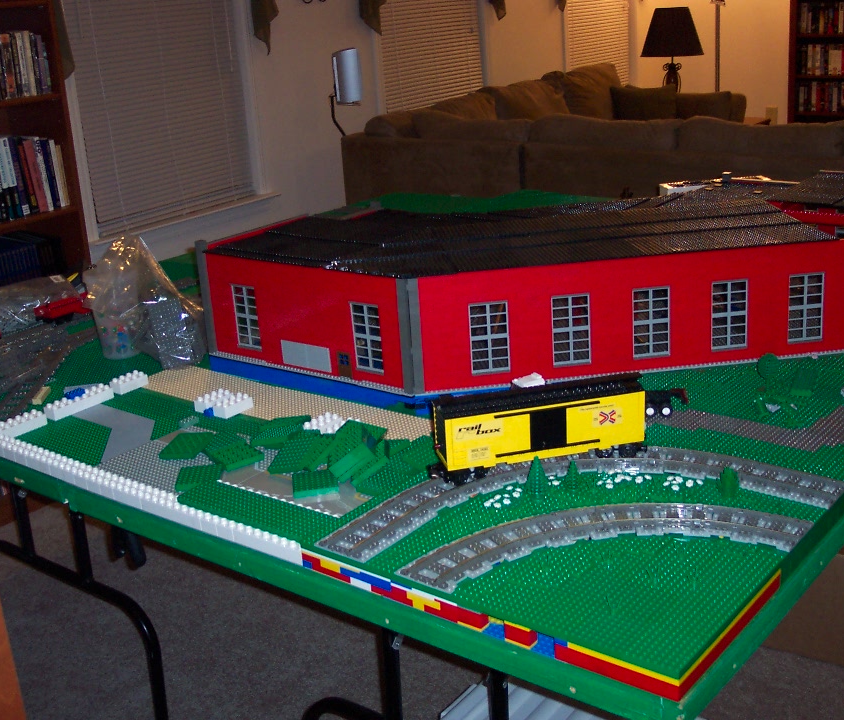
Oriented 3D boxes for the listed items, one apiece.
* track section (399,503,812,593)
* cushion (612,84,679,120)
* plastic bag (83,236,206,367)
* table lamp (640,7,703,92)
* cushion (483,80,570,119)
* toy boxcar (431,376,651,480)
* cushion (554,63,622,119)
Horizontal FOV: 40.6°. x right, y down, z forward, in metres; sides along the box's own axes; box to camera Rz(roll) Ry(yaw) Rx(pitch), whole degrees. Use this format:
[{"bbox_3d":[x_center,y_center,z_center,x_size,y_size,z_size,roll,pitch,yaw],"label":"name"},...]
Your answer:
[{"bbox_3d":[0.219,0.212,1.368,0.509,0.013,0.162,-6,19,-5],"label":"track section"},{"bbox_3d":[1.166,-1.252,6.011,0.390,0.380,0.150,11,24,37],"label":"cushion"},{"bbox_3d":[-0.522,-0.110,2.157,0.235,0.220,0.160,-9,19,-13],"label":"plastic bag"},{"bbox_3d":[1.411,-1.678,6.454,0.355,0.600,0.355,0,19,12],"label":"table lamp"},{"bbox_3d":[0.543,-1.064,5.353,0.210,0.470,0.600,11,24,37],"label":"cushion"},{"bbox_3d":[0.159,0.089,1.544,0.282,0.116,0.068,-8,19,-10],"label":"toy boxcar"},{"bbox_3d":[0.878,-1.224,5.745,0.210,0.480,0.550,11,24,37],"label":"cushion"}]

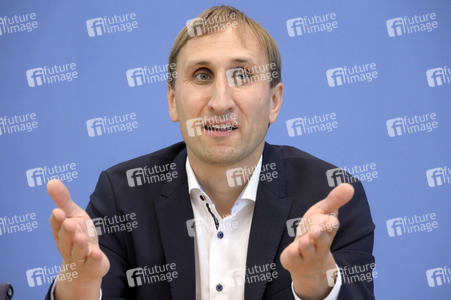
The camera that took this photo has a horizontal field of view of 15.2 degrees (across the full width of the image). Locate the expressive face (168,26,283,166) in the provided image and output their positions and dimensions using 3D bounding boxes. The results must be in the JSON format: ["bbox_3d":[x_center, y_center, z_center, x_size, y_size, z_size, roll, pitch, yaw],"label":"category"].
[{"bbox_3d":[0.000,-0.085,2.655,0.176,0.212,0.150,0,-5,3],"label":"expressive face"}]

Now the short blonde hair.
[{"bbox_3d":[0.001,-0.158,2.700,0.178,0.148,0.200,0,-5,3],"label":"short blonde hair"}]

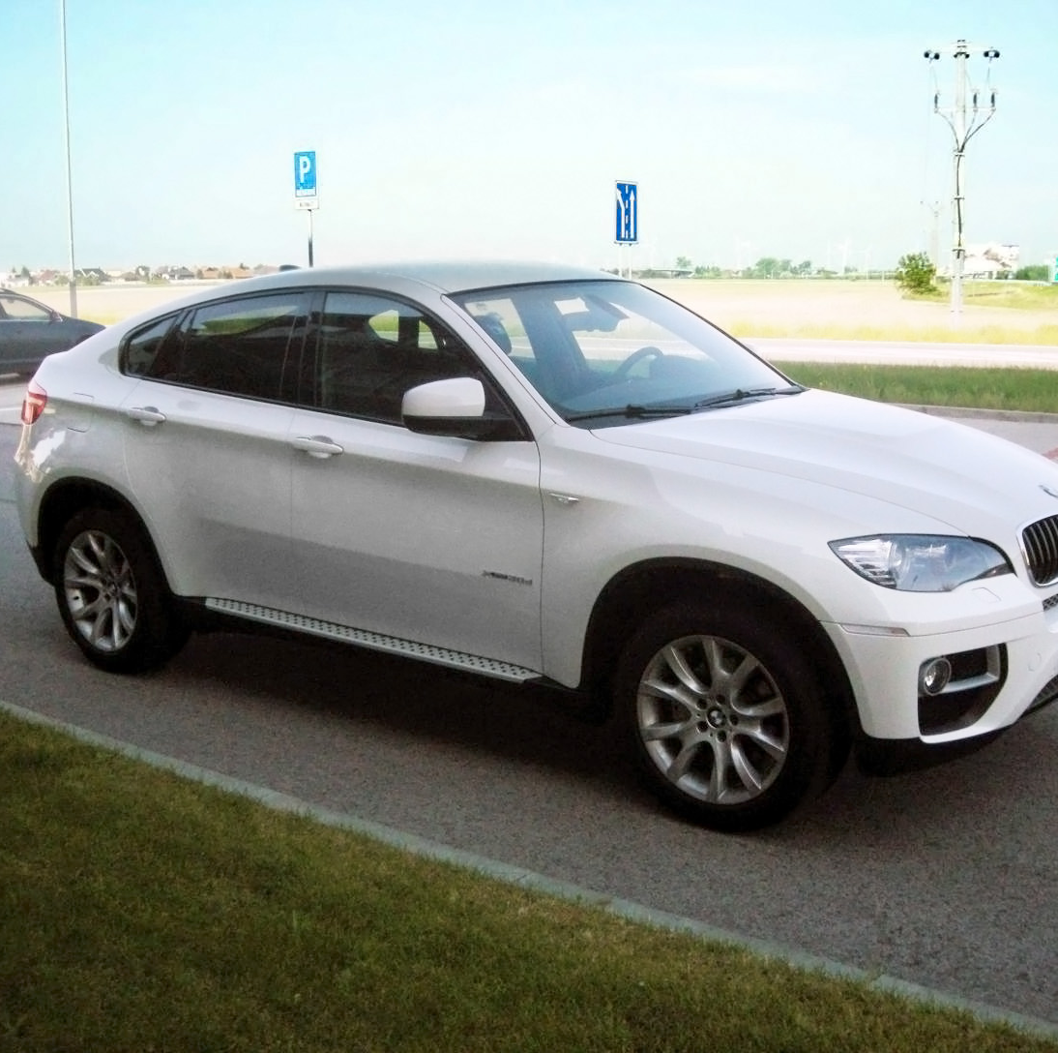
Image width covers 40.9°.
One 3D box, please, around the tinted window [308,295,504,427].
[{"bbox_3d":[-0.446,-0.602,5.050,1.000,0.490,0.060,7,-10,37],"label":"tinted window"}]

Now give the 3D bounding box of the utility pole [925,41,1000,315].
[{"bbox_3d":[13.922,-11.066,45.244,2.200,8.440,0.700,3,11,16],"label":"utility pole"}]

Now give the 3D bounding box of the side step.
[{"bbox_3d":[-0.618,0.405,5.196,1.650,0.070,0.150,7,13,37],"label":"side step"}]

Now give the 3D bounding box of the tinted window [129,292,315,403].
[{"bbox_3d":[-1.205,-0.716,5.626,1.160,0.460,0.070,7,-10,37],"label":"tinted window"}]

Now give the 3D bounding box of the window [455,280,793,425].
[{"bbox_3d":[0.406,-0.680,5.319,0.870,0.110,1.500,43,32,24],"label":"window"}]

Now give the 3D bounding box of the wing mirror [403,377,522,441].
[{"bbox_3d":[-0.210,-0.384,4.631,0.270,0.210,0.280,7,13,37],"label":"wing mirror"}]

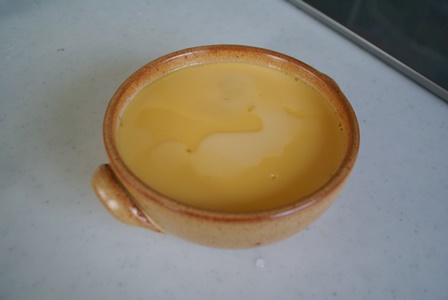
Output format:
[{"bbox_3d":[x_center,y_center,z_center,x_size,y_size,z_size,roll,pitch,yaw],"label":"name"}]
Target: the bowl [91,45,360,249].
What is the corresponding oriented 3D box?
[{"bbox_3d":[0.004,0.002,0.272,0.163,0.059,0.140,-29,53,-24],"label":"bowl"}]

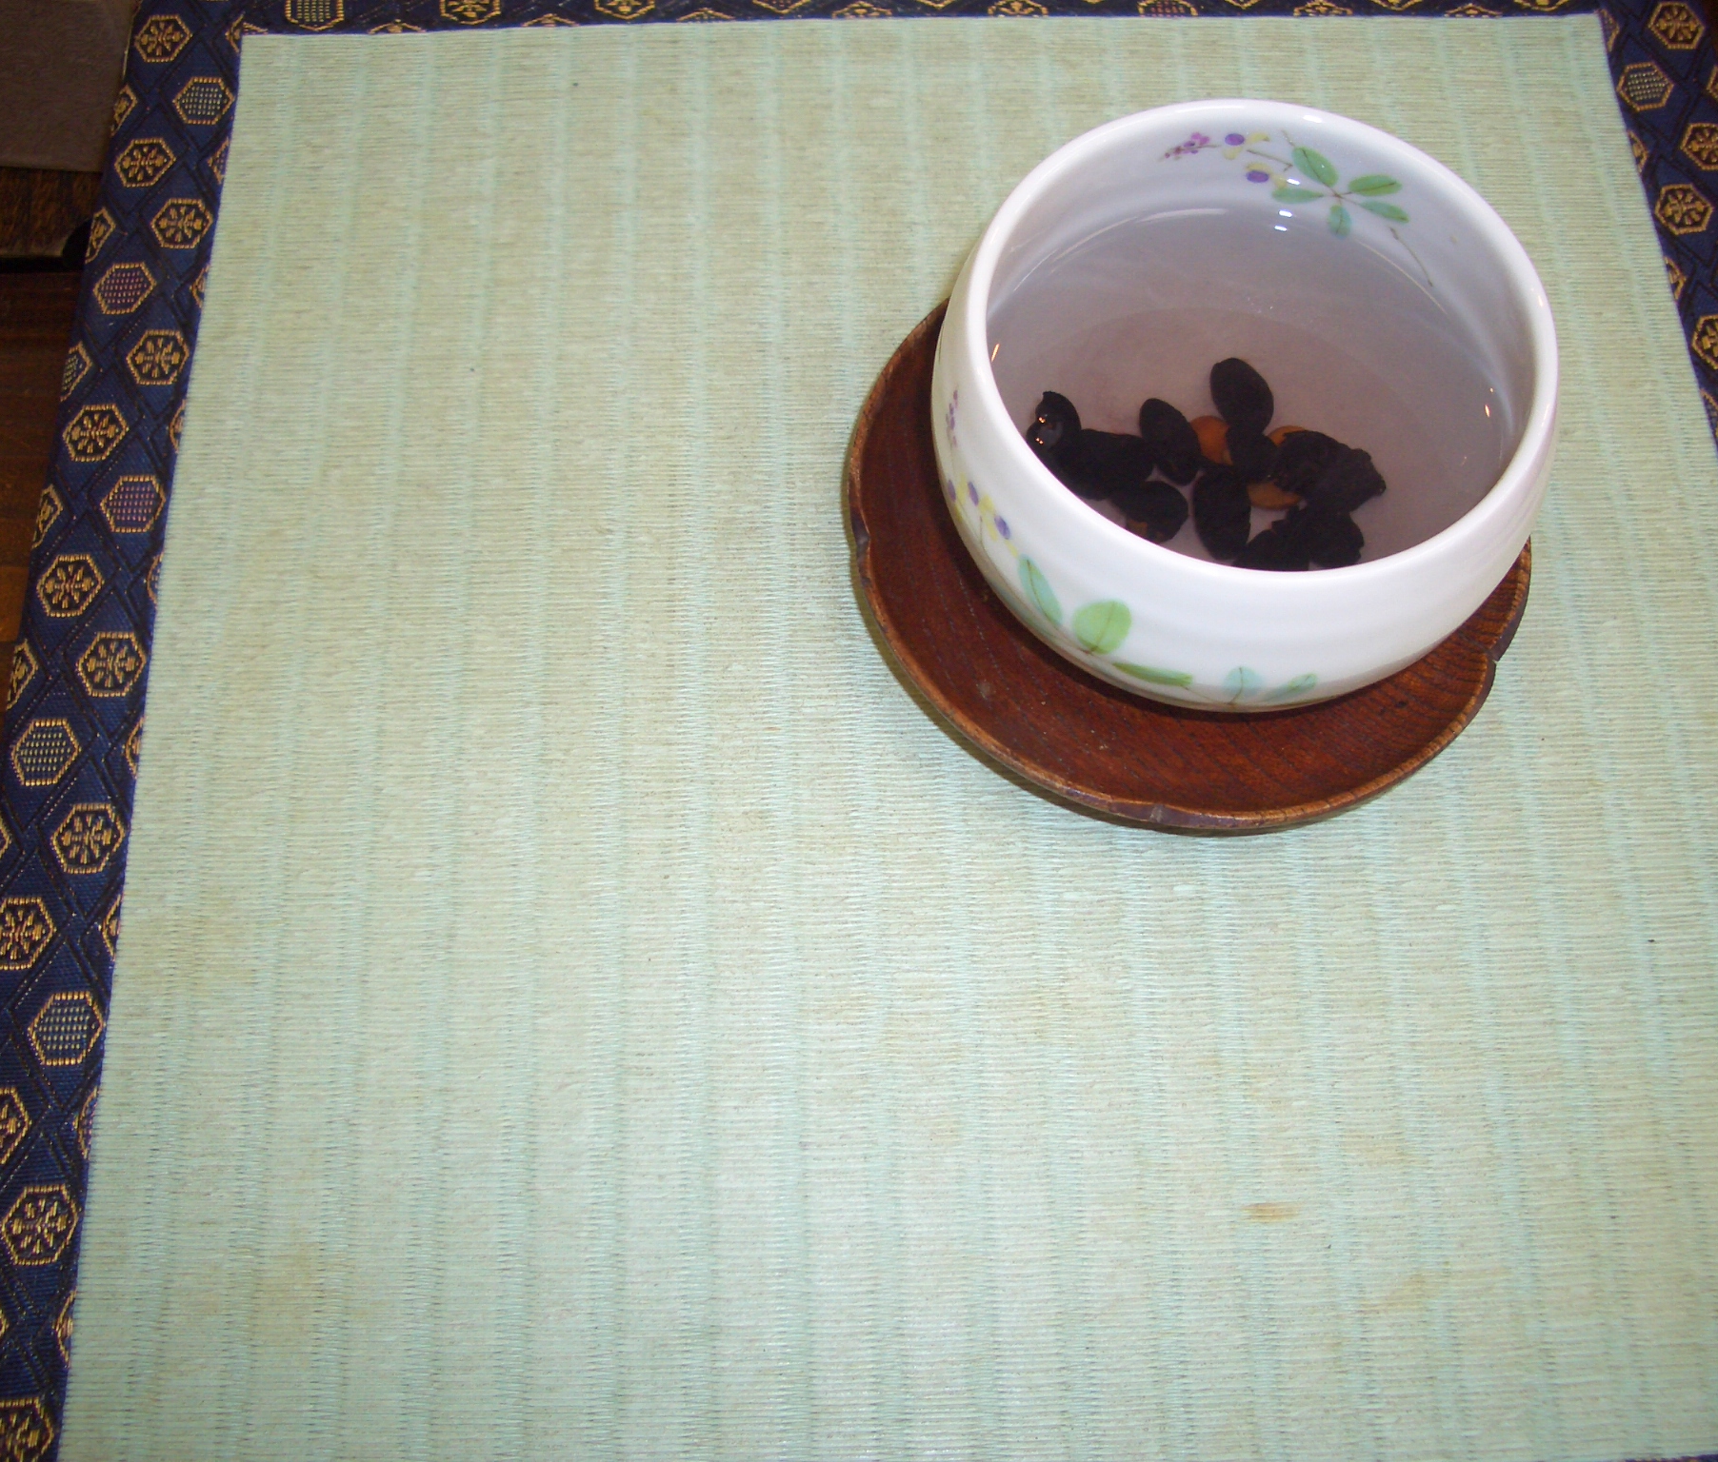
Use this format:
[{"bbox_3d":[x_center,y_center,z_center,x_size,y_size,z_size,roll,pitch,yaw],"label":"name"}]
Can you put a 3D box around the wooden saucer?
[{"bbox_3d":[0.058,-0.036,0.357,0.121,0.019,0.121,0,66,-1],"label":"wooden saucer"}]

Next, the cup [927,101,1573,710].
[{"bbox_3d":[0.061,-0.048,0.327,0.099,0.061,0.099,0,66,-1],"label":"cup"}]

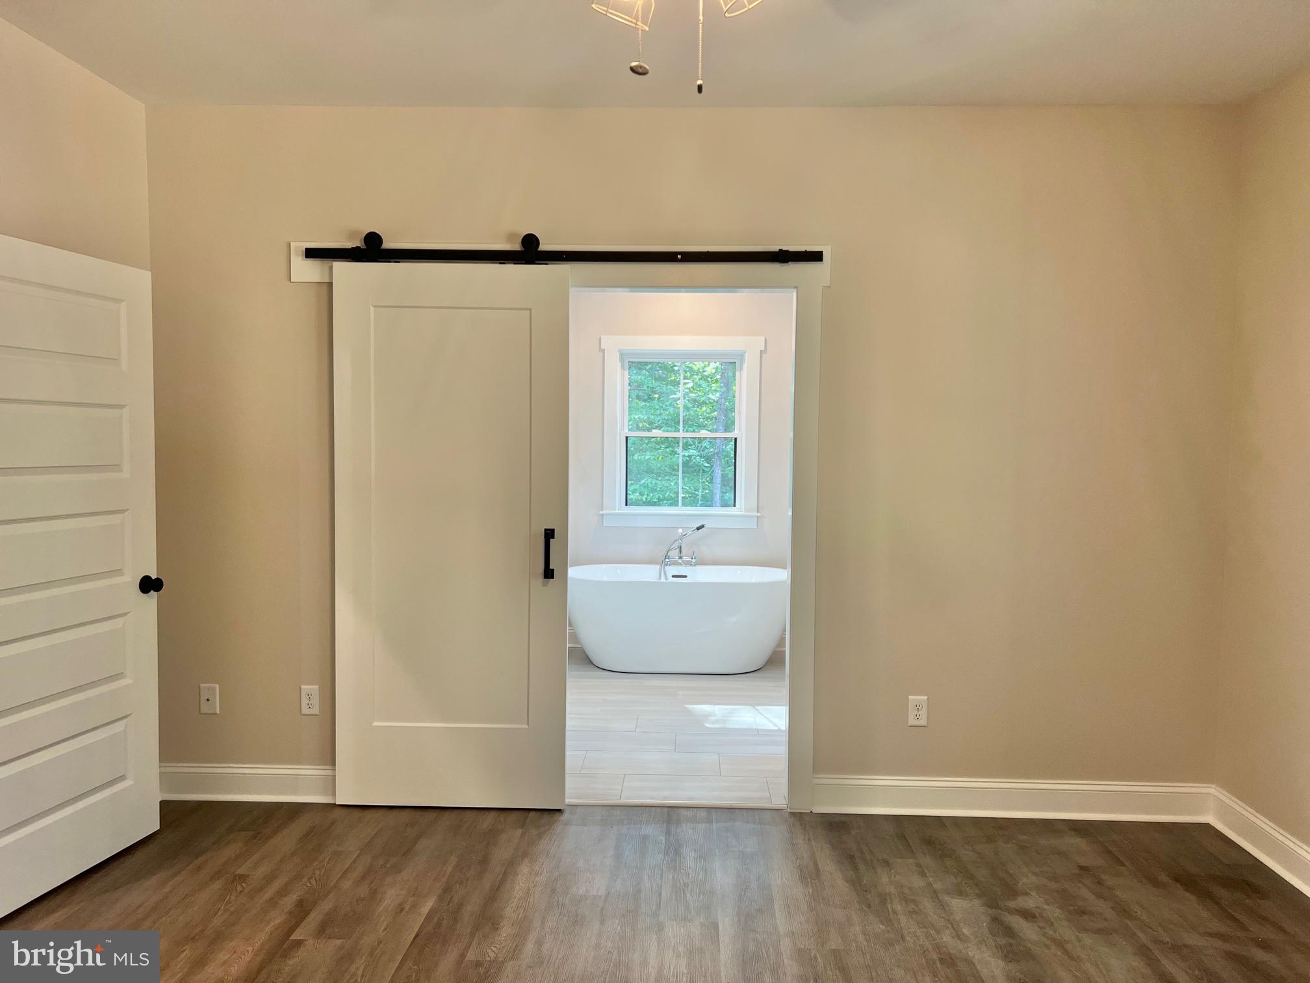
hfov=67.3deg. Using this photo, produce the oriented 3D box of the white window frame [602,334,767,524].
[{"bbox_3d":[0.187,-0.407,6.864,1.138,1.325,0.130,1,3,2],"label":"white window frame"}]

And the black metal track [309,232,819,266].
[{"bbox_3d":[-0.357,-0.926,3.767,1.986,0.120,0.070,1,3,2],"label":"black metal track"}]

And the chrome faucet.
[{"bbox_3d":[0.190,0.405,6.627,0.303,0.381,0.250,0,3,-6],"label":"chrome faucet"}]

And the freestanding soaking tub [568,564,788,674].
[{"bbox_3d":[0.159,0.828,6.392,1.550,0.593,0.790,1,3,2],"label":"freestanding soaking tub"}]

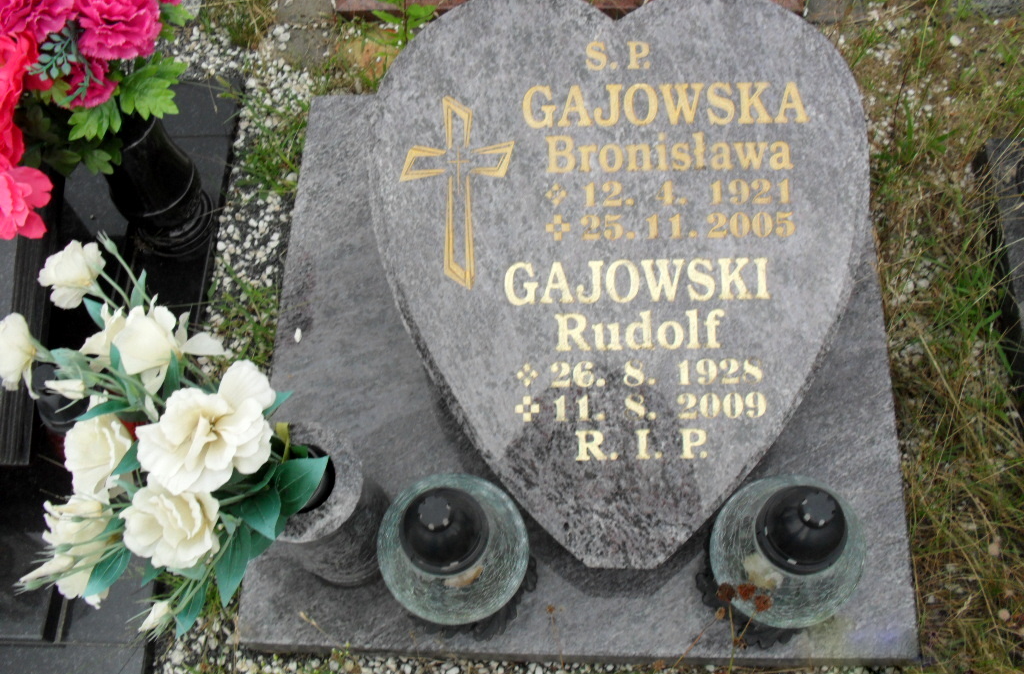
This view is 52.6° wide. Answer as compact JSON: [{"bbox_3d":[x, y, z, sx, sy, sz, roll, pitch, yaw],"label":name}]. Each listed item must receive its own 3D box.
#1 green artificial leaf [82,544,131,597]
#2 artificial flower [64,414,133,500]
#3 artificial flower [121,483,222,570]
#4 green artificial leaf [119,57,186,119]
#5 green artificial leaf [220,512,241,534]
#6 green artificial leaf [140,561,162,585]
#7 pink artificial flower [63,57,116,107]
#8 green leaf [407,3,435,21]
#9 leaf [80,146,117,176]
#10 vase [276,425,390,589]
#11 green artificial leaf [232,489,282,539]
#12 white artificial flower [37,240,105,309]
[{"bbox_3d":[-0.334,0.194,0.855,0.025,0.010,0.062,45,99,1],"label":"green artificial leaf"},{"bbox_3d":[-0.348,0.101,0.872,0.062,0.050,0.074,0,81,-18],"label":"artificial flower"},{"bbox_3d":[-0.274,0.152,0.832,0.081,0.050,0.075,0,79,-16],"label":"artificial flower"},{"bbox_3d":[-0.371,-0.257,1.070,0.063,0.022,0.058,27,72,-14],"label":"green artificial leaf"},{"bbox_3d":[-0.232,0.153,0.852,0.017,0.008,0.018,-17,79,-13],"label":"green artificial leaf"},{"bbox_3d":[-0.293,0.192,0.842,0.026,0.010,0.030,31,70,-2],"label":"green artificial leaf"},{"bbox_3d":[-0.429,-0.261,1.055,0.060,0.060,0.042,-20,25,-7],"label":"pink artificial flower"},{"bbox_3d":[-0.122,-0.437,1.395,0.045,0.009,0.022,-24,68,-13],"label":"green leaf"},{"bbox_3d":[-0.424,-0.181,1.065,0.039,0.014,0.031,-17,92,-14],"label":"leaf"},{"bbox_3d":[-0.183,0.173,1.038,0.111,0.224,0.111,0,67,4],"label":"vase"},{"bbox_3d":[-0.216,0.151,0.880,0.038,0.056,0.013,-22,26,-1],"label":"green artificial leaf"},{"bbox_3d":[-0.394,-0.056,0.923,0.055,0.060,0.060,44,77,-13],"label":"white artificial flower"}]

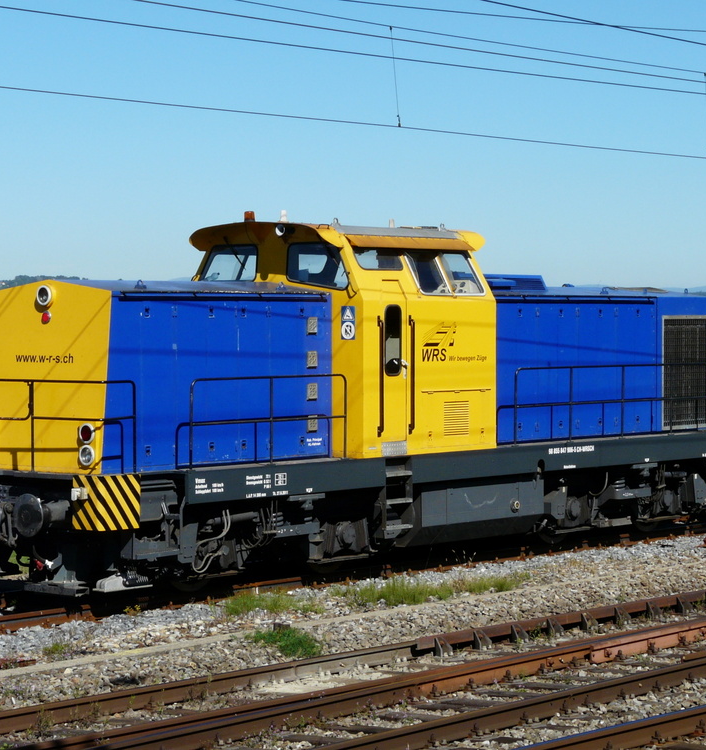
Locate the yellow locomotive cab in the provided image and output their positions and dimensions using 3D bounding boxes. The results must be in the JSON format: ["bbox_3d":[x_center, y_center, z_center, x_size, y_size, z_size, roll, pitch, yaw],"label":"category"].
[{"bbox_3d":[-0.177,-0.475,27.523,3.040,2.830,3.100,1,2,41],"label":"yellow locomotive cab"}]

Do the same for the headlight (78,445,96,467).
[{"bbox_3d":[-2.834,0.865,23.203,0.230,0.230,0.090,1,2,41],"label":"headlight"}]

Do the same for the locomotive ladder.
[{"bbox_3d":[0.482,1.471,26.188,0.230,0.980,0.530,1,2,41],"label":"locomotive ladder"}]

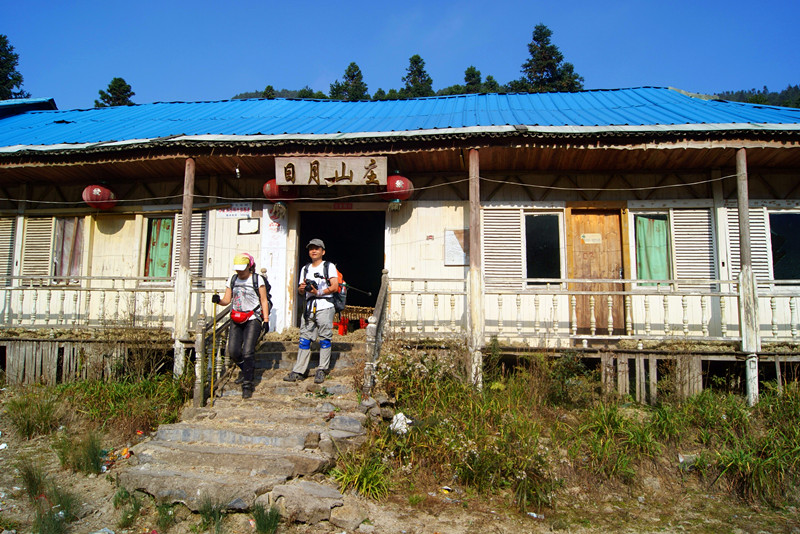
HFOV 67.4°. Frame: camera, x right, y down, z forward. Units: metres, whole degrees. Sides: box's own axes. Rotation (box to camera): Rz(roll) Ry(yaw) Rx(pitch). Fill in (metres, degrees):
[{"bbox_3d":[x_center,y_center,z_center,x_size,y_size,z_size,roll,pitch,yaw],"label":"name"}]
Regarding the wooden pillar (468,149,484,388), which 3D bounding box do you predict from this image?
[{"bbox_3d":[1.034,-0.004,8.112,0.190,3.290,0.190,0,-7,3],"label":"wooden pillar"}]

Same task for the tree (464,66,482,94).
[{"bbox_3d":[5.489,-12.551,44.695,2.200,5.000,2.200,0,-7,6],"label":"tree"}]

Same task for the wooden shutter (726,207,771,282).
[{"bbox_3d":[5.361,-0.305,9.233,0.600,1.270,0.070,0,-7,3],"label":"wooden shutter"}]

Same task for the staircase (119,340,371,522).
[{"bbox_3d":[-1.243,1.615,6.631,2.200,1.500,2.900,0,-7,5],"label":"staircase"}]

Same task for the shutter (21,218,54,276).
[{"bbox_3d":[-5.868,-0.239,9.723,0.569,1.139,0.050,0,-7,6],"label":"shutter"}]

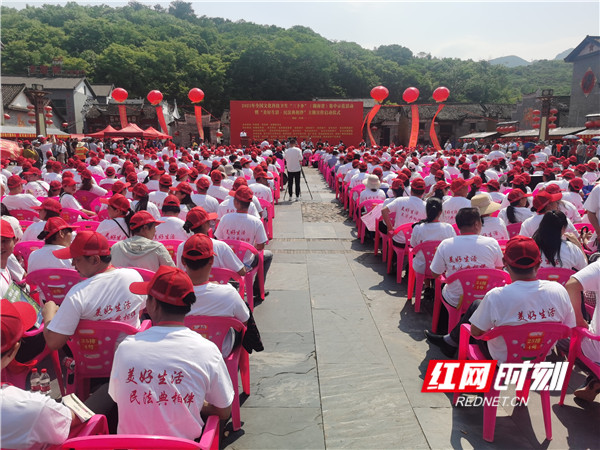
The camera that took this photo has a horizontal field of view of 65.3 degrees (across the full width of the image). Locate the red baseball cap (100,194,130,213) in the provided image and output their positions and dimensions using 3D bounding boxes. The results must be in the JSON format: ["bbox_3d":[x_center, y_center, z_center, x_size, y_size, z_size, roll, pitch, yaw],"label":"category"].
[{"bbox_3d":[-1.830,-0.213,4.641,0.280,0.150,0.180,14,13,9],"label":"red baseball cap"}]

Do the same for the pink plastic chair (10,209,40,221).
[{"bbox_3d":[-4.066,0.101,7.160,0.580,0.770,0.540,0,11,0],"label":"pink plastic chair"}]

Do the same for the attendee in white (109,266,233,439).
[{"bbox_3d":[-0.560,0.777,2.100,0.540,1.300,0.820,-2,11,-12],"label":"attendee in white"}]

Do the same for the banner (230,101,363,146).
[{"bbox_3d":[-0.231,-7.638,36.000,10.208,3.746,0.150,0,11,0],"label":"banner"}]

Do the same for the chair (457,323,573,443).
[{"bbox_3d":[1.297,0.872,2.873,0.540,0.755,0.520,0,10,0],"label":"chair"}]

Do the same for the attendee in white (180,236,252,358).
[{"bbox_3d":[-0.600,0.602,3.114,0.540,1.200,0.780,-1,10,-3],"label":"attendee in white"}]

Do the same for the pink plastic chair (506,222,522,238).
[{"bbox_3d":[2.760,0.308,6.028,0.540,0.755,0.520,1,10,3],"label":"pink plastic chair"}]

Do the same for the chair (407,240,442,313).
[{"bbox_3d":[1.430,0.502,4.945,0.540,0.755,0.520,1,10,6],"label":"chair"}]

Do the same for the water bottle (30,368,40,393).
[{"bbox_3d":[-1.791,1.083,3.195,0.065,0.225,0.065,0,10,0],"label":"water bottle"}]

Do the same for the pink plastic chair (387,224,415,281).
[{"bbox_3d":[1.430,0.309,6.045,0.580,0.770,0.540,0,11,0],"label":"pink plastic chair"}]

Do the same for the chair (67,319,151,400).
[{"bbox_3d":[-1.190,0.865,2.907,0.540,0.755,0.520,-1,10,-6],"label":"chair"}]

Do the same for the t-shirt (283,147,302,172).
[{"bbox_3d":[-0.179,-1.847,13.300,0.540,0.740,0.320,1,11,5],"label":"t-shirt"}]

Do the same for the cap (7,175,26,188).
[{"bbox_3d":[-4.202,-0.645,6.945,0.180,0.140,0.270,5,21,28],"label":"cap"}]

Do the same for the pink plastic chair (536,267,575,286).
[{"bbox_3d":[2.066,0.674,4.092,0.580,0.770,0.540,0,11,0],"label":"pink plastic chair"}]

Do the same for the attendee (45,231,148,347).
[{"bbox_3d":[-1.354,0.598,3.085,0.600,1.240,0.770,-3,11,-18],"label":"attendee"}]

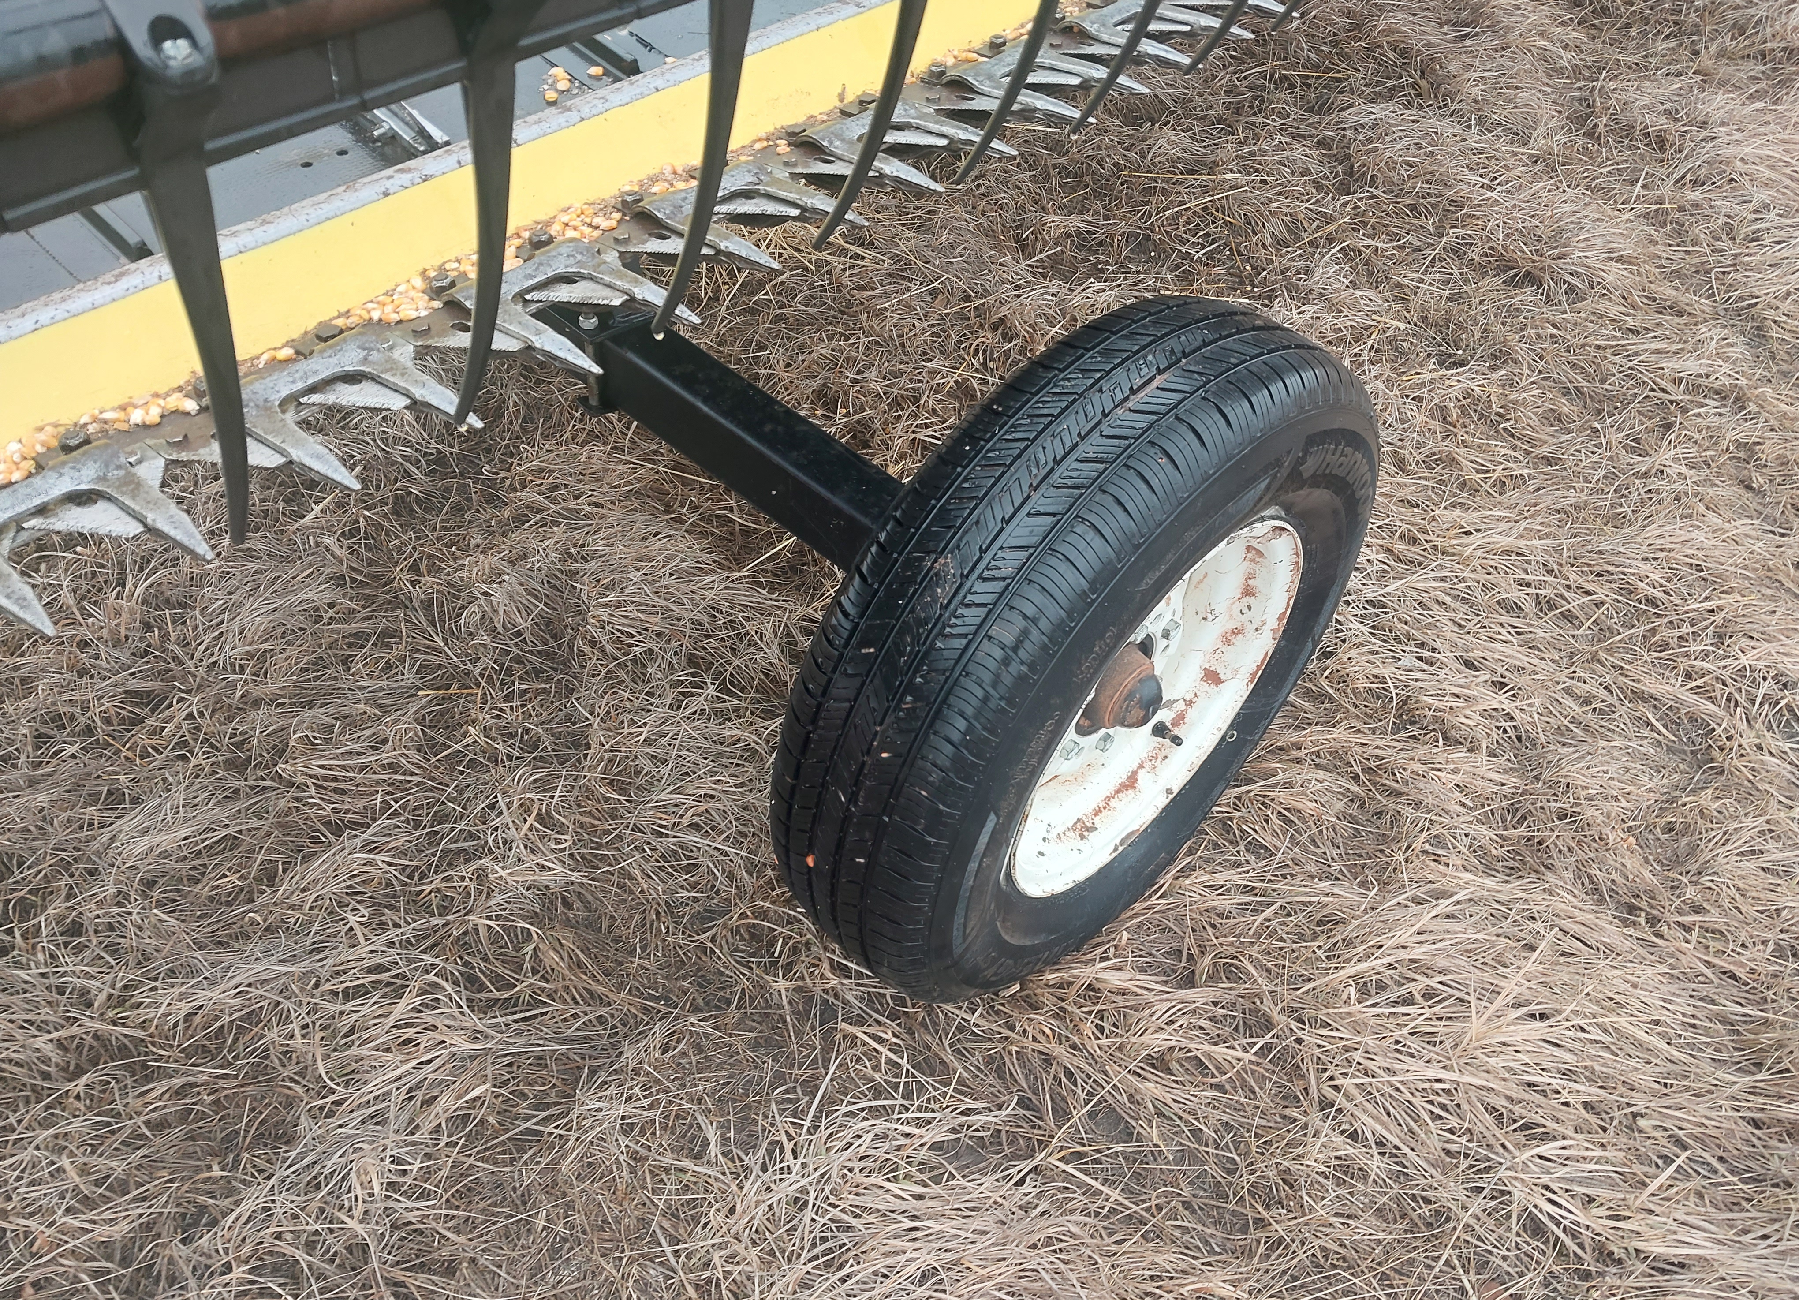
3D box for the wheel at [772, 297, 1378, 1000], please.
[{"bbox_3d":[0.184,0.017,1.345,0.213,0.714,0.714,37,54,27],"label":"wheel"}]

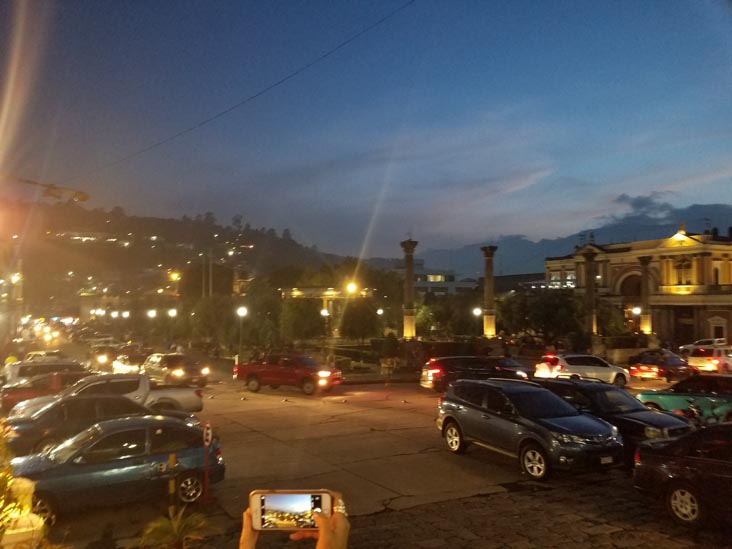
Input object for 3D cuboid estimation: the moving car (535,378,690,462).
[{"bbox_3d":[5.900,3.657,14.136,1.770,1.700,4.450,2,-4,-28],"label":"moving car"}]

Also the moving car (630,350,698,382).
[{"bbox_3d":[14.733,4.410,27.000,4.350,1.470,1.700,3,-5,-35],"label":"moving car"}]

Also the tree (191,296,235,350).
[{"bbox_3d":[-12.564,4.092,45.000,3.600,4.700,3.600,2,-5,-27],"label":"tree"}]

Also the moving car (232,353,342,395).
[{"bbox_3d":[-3.447,4.331,24.300,5.000,1.760,1.760,-2,-5,27],"label":"moving car"}]

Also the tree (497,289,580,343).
[{"bbox_3d":[11.800,3.200,37.871,5.300,4.200,5.200,0,-4,0],"label":"tree"}]

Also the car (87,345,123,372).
[{"bbox_3d":[-16.756,5.456,35.500,1.750,1.550,4.400,3,-5,-34],"label":"car"}]

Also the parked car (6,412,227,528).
[{"bbox_3d":[-4.850,3.602,10.632,4.150,1.400,1.700,2,-4,-26],"label":"parked car"}]

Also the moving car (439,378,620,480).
[{"bbox_3d":[3.563,3.418,12.725,1.845,1.690,4.570,2,-5,-27],"label":"moving car"}]

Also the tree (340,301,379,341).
[{"bbox_3d":[-0.550,3.902,43.837,3.100,3.600,3.100,0,-4,0],"label":"tree"}]

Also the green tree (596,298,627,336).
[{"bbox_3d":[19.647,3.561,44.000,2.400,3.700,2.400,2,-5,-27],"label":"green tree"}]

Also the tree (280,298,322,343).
[{"bbox_3d":[-5.718,4.191,48.000,3.500,4.300,3.500,0,-4,0],"label":"tree"}]

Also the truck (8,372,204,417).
[{"bbox_3d":[-7.400,3.743,15.784,5.100,1.750,1.800,2,-5,-32],"label":"truck"}]

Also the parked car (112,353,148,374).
[{"bbox_3d":[-12.600,4.791,28.743,1.750,1.500,4.300,3,-5,-37],"label":"parked car"}]

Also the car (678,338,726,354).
[{"bbox_3d":[29.200,6.276,47.686,4.300,1.580,1.750,-1,-4,13],"label":"car"}]

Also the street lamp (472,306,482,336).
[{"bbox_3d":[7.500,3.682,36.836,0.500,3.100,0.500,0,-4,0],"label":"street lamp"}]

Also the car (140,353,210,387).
[{"bbox_3d":[-9.519,4.799,27.400,1.750,1.500,4.450,3,-5,-37],"label":"car"}]

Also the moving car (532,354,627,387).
[{"bbox_3d":[10.350,4.666,26.446,4.500,1.640,1.810,2,-4,-23],"label":"moving car"}]

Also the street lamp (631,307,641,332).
[{"bbox_3d":[21.078,4.145,43.000,0.500,3.600,0.500,2,-5,-27],"label":"street lamp"}]

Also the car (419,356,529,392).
[{"bbox_3d":[4.800,4.546,24.951,4.550,1.600,1.800,1,-4,-20],"label":"car"}]

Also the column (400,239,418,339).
[{"bbox_3d":[2.532,0.815,32.000,0.950,5.800,0.950,0,-4,0],"label":"column"}]

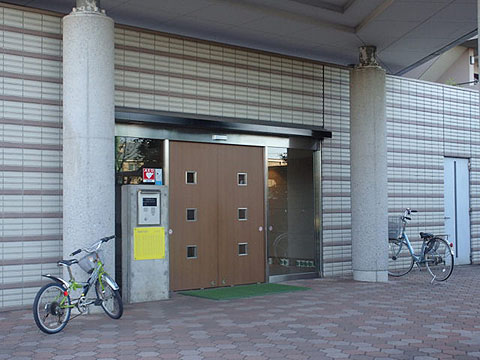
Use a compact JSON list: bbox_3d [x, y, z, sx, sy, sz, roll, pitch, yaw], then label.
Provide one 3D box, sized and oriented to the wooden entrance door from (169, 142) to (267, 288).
[{"bbox_3d":[-0.300,0.519,10.567,1.775,2.087,0.050,2,-3,-40],"label":"wooden entrance door"}]

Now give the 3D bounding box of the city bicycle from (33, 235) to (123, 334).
[{"bbox_3d":[-1.603,1.008,7.160,0.550,0.900,1.400,-2,-3,29],"label":"city bicycle"}]

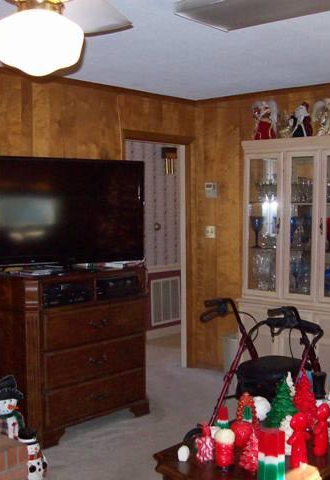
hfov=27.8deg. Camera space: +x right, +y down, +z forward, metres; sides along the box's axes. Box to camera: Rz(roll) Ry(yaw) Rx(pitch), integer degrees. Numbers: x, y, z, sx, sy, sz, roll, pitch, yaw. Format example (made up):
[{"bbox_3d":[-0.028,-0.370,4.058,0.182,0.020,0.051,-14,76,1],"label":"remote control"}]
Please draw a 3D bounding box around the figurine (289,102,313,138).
[{"bbox_3d":[1.038,-0.900,5.073,0.170,0.292,0.140,3,4,35],"label":"figurine"}]

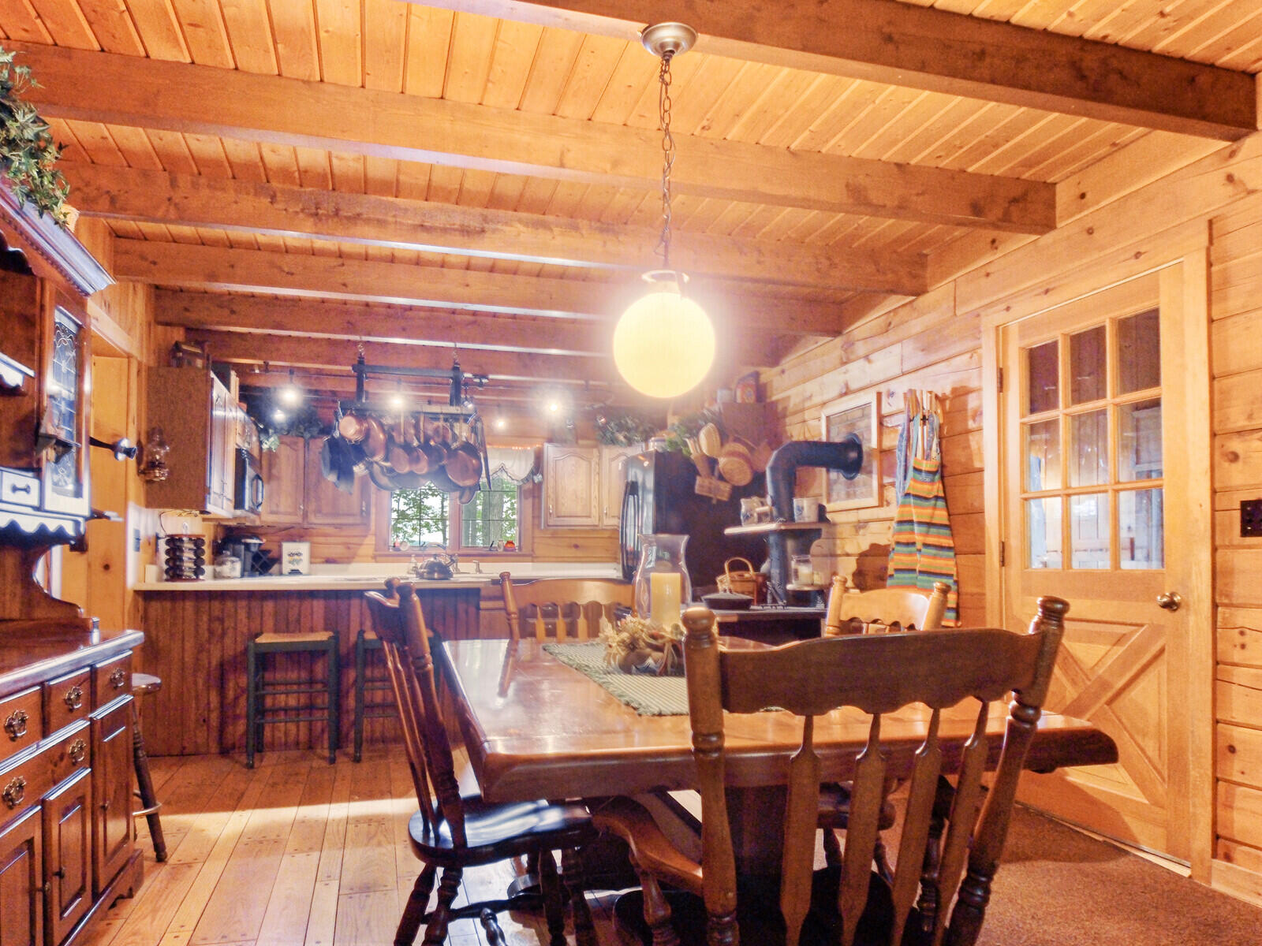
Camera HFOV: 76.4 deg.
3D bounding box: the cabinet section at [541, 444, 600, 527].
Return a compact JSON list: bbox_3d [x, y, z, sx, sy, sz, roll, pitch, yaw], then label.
[{"bbox_3d":[-0.556,0.133,7.214,0.499,0.740,0.310,1,-4,-16],"label":"cabinet section"}]

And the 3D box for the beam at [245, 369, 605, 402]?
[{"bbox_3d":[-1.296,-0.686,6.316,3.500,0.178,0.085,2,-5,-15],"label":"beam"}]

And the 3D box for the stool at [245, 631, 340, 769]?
[{"bbox_3d":[-1.765,1.175,4.220,0.430,0.640,0.380,1,-5,-16],"label":"stool"}]

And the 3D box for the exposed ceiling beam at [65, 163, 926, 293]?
[{"bbox_3d":[-0.344,-1.016,3.446,3.660,0.178,0.085,2,-5,-15],"label":"exposed ceiling beam"}]

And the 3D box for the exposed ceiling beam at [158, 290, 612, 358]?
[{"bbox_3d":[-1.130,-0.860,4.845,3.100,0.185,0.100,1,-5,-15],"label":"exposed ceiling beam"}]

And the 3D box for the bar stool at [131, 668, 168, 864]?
[{"bbox_3d":[-1.849,1.048,2.830,0.385,0.620,0.385,1,-5,-18],"label":"bar stool"}]

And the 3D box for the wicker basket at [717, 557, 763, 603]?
[{"bbox_3d":[0.590,0.592,4.380,0.240,0.260,0.200,1,-4,-16],"label":"wicker basket"}]

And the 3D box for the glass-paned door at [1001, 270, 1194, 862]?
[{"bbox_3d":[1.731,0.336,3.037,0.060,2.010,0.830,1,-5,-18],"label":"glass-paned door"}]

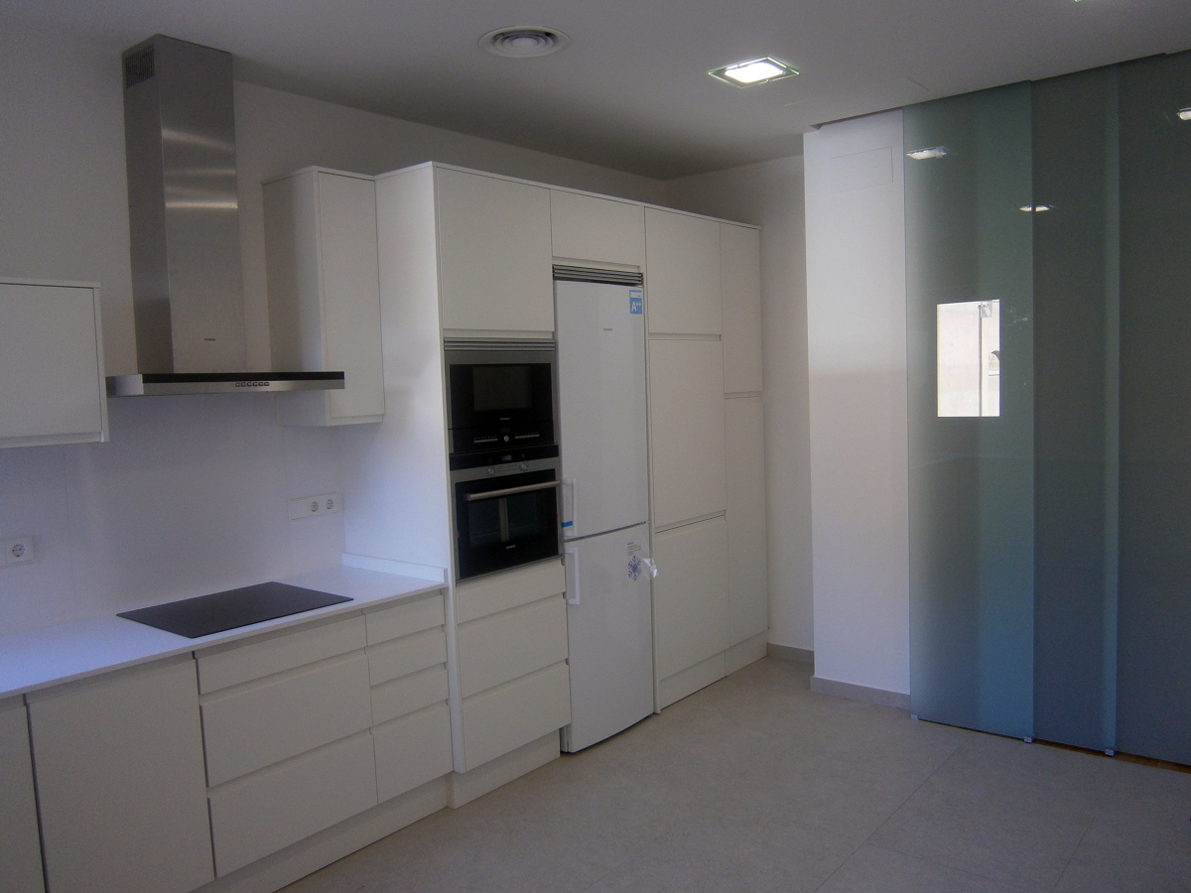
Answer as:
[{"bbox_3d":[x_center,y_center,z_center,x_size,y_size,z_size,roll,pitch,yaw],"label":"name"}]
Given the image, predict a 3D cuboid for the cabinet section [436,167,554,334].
[{"bbox_3d":[-0.598,-0.751,3.688,0.600,0.602,0.596,1,5,40],"label":"cabinet section"}]

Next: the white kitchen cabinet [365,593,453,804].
[{"bbox_3d":[-0.904,0.910,3.478,0.610,0.684,0.343,2,6,41],"label":"white kitchen cabinet"}]

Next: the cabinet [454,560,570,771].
[{"bbox_3d":[-0.566,0.846,3.821,0.650,0.735,0.603,2,6,41],"label":"cabinet"}]

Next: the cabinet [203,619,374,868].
[{"bbox_3d":[-1.210,0.947,3.126,0.610,0.684,0.593,2,6,41],"label":"cabinet"}]

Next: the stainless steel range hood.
[{"bbox_3d":[-1.333,-0.772,3.056,0.504,1.173,0.696,2,6,41],"label":"stainless steel range hood"}]

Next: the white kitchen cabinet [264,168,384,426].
[{"bbox_3d":[-1.056,-0.562,3.504,0.349,0.945,0.268,2,6,41],"label":"white kitchen cabinet"}]

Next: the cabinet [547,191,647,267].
[{"bbox_3d":[-0.225,-0.940,4.151,0.650,0.311,0.627,2,6,41],"label":"cabinet"}]

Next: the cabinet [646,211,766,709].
[{"bbox_3d":[0.365,0.040,4.870,0.650,2.426,1.068,2,6,41],"label":"cabinet"}]

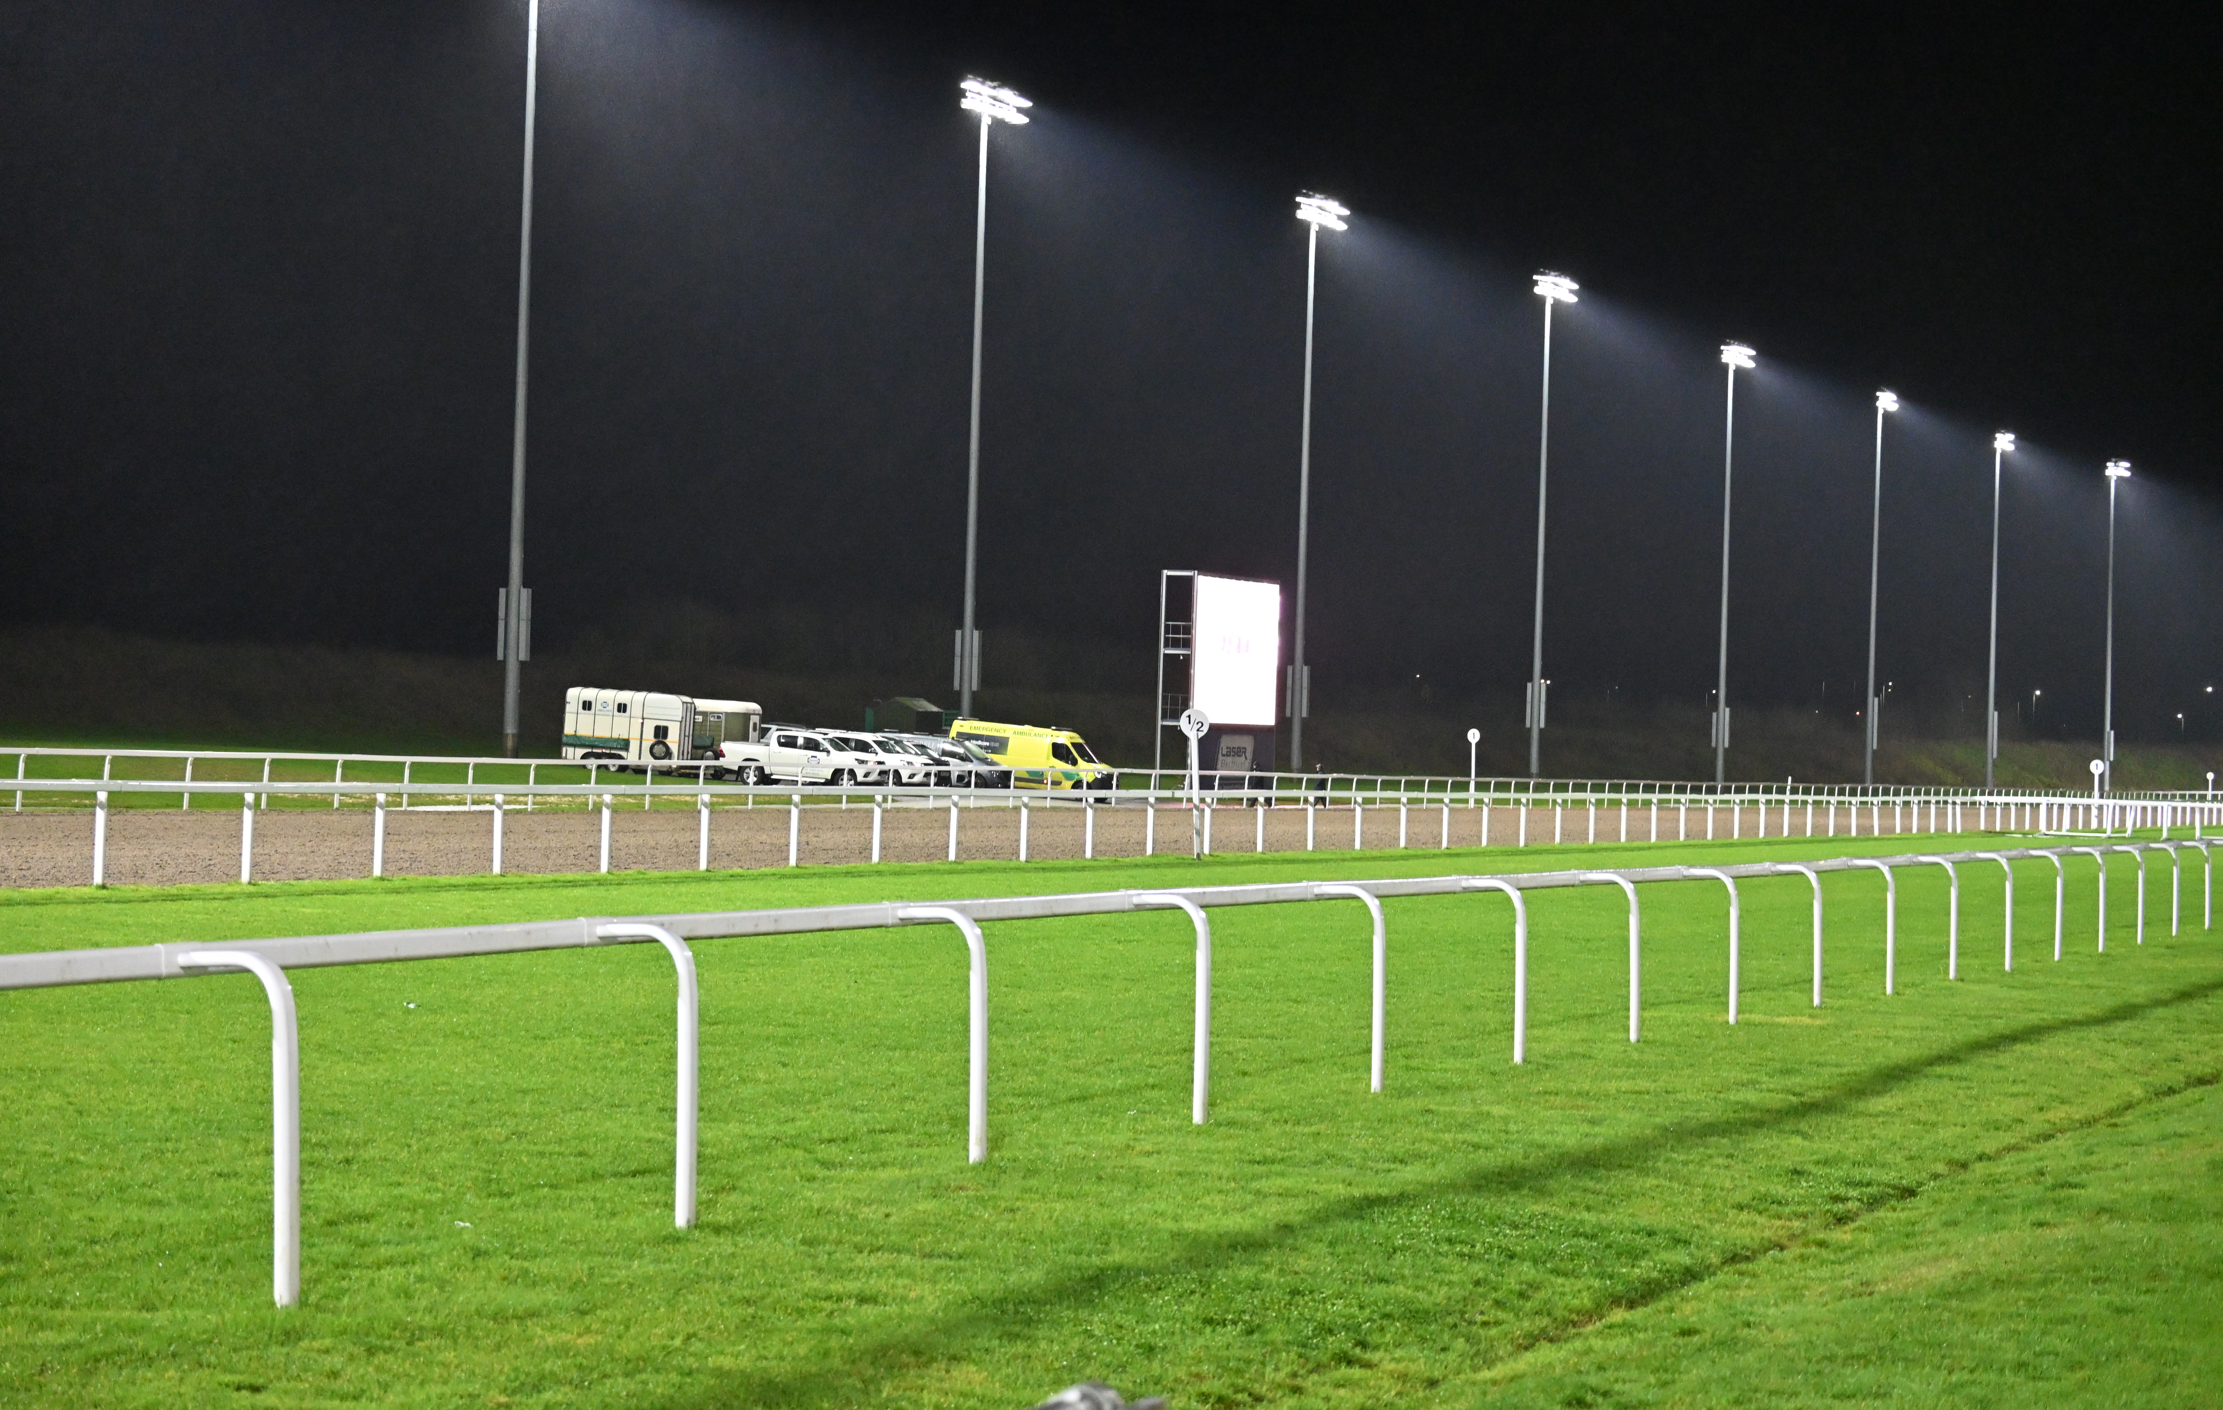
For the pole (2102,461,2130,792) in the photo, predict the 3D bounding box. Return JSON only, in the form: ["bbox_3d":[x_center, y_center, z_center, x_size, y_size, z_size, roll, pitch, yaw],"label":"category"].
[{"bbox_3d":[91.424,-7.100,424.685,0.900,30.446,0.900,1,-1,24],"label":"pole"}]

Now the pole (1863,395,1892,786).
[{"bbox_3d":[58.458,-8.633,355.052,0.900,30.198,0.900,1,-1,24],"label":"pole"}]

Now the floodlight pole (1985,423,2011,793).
[{"bbox_3d":[74.575,-7.901,391.432,0.900,30.347,0.900,1,-1,24],"label":"floodlight pole"}]

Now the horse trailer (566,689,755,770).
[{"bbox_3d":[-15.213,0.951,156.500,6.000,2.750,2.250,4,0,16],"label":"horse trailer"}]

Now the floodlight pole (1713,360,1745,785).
[{"bbox_3d":[42.340,-9.331,318.671,0.900,29.914,0.900,1,-1,24],"label":"floodlight pole"}]

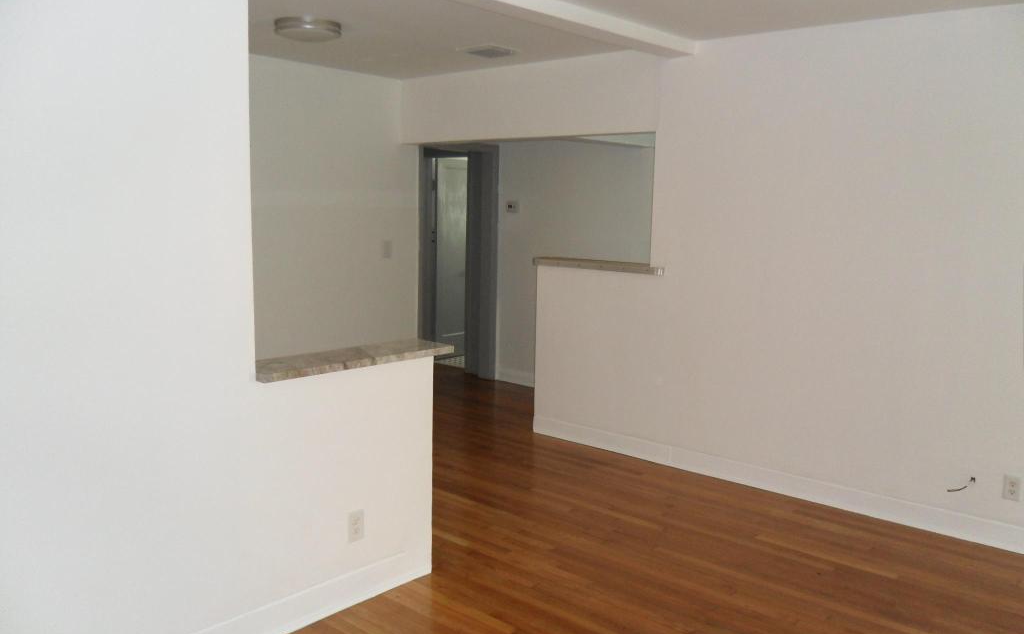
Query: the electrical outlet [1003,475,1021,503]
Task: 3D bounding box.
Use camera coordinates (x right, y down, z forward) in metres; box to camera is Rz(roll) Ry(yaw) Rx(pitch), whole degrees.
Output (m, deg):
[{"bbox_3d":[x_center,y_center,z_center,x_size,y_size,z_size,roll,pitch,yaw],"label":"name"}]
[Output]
[{"bbox_3d":[2.275,0.782,3.636,0.070,0.115,0.012,8,10,40],"label":"electrical outlet"}]

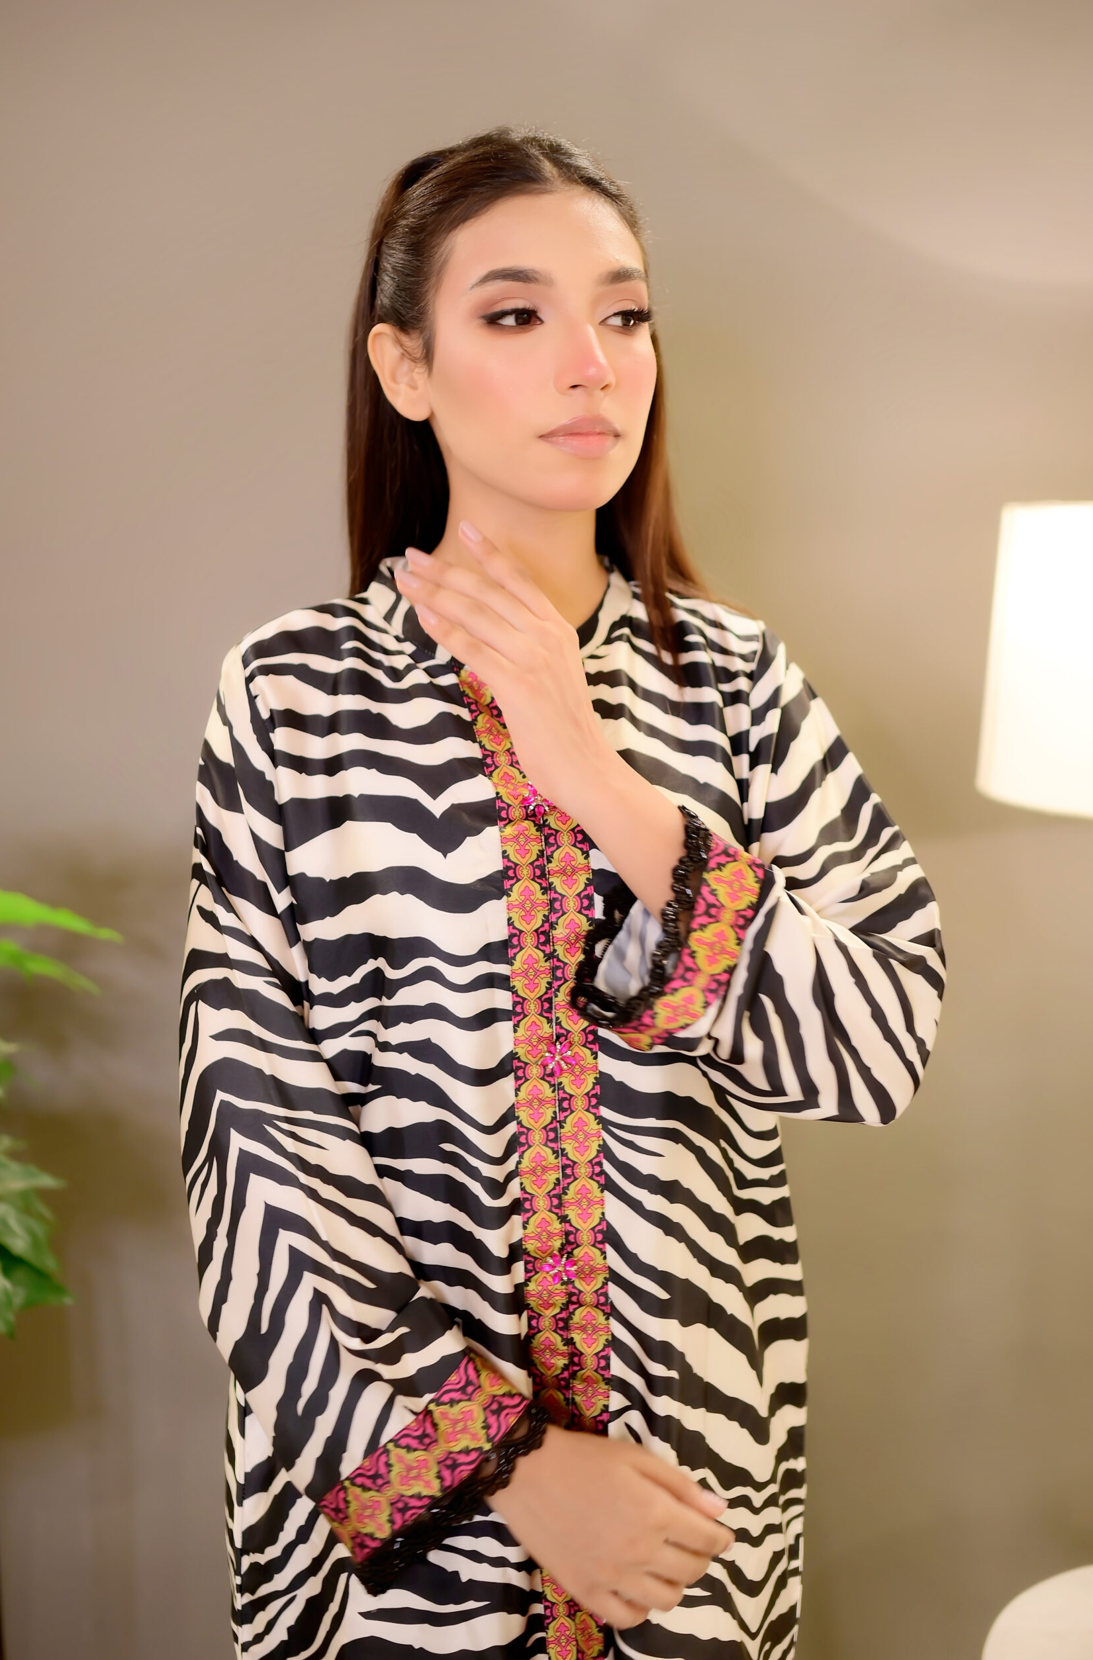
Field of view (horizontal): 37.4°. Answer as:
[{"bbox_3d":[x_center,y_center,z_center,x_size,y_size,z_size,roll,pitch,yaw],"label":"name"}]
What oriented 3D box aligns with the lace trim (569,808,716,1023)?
[{"bbox_3d":[0.055,0.050,0.915,0.032,0.132,0.066,26,0,-36],"label":"lace trim"}]

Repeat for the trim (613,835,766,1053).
[{"bbox_3d":[0.079,0.064,0.935,0.045,0.128,0.066,26,0,-36],"label":"trim"}]

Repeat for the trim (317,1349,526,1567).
[{"bbox_3d":[-0.074,0.382,0.985,0.134,0.045,0.062,-47,-4,-18],"label":"trim"}]

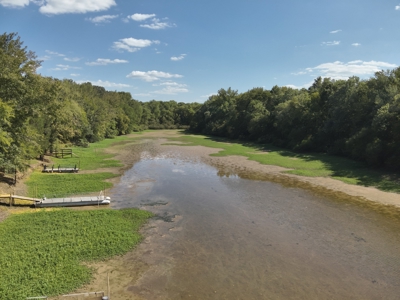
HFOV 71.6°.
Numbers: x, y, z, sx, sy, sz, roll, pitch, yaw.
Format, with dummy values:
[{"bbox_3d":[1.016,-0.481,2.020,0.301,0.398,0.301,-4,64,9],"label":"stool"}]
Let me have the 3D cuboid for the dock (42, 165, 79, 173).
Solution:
[{"bbox_3d":[-28.000,3.820,56.000,6.400,1.200,1.950,0,7,-13],"label":"dock"}]

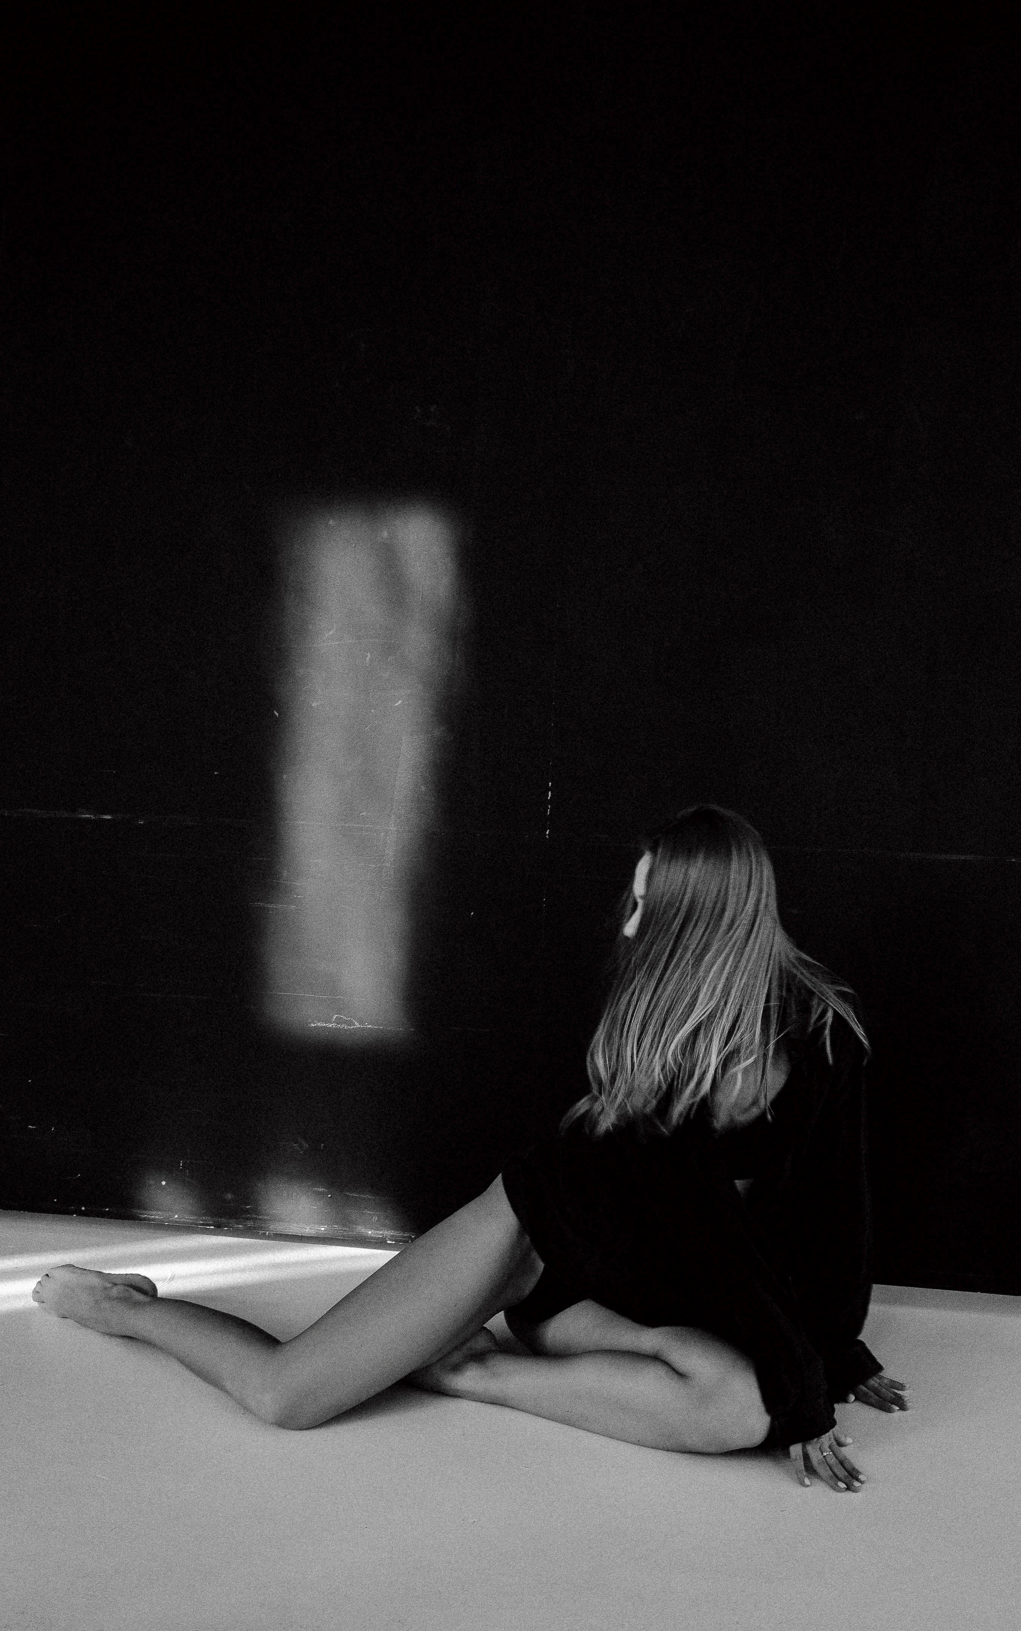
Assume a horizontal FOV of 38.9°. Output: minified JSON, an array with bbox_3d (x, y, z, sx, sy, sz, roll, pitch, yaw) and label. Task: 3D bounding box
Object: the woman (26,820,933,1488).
[{"bbox_3d":[-0.050,0.380,1.970,1.193,0.810,0.697,2,1,-12],"label":"woman"}]

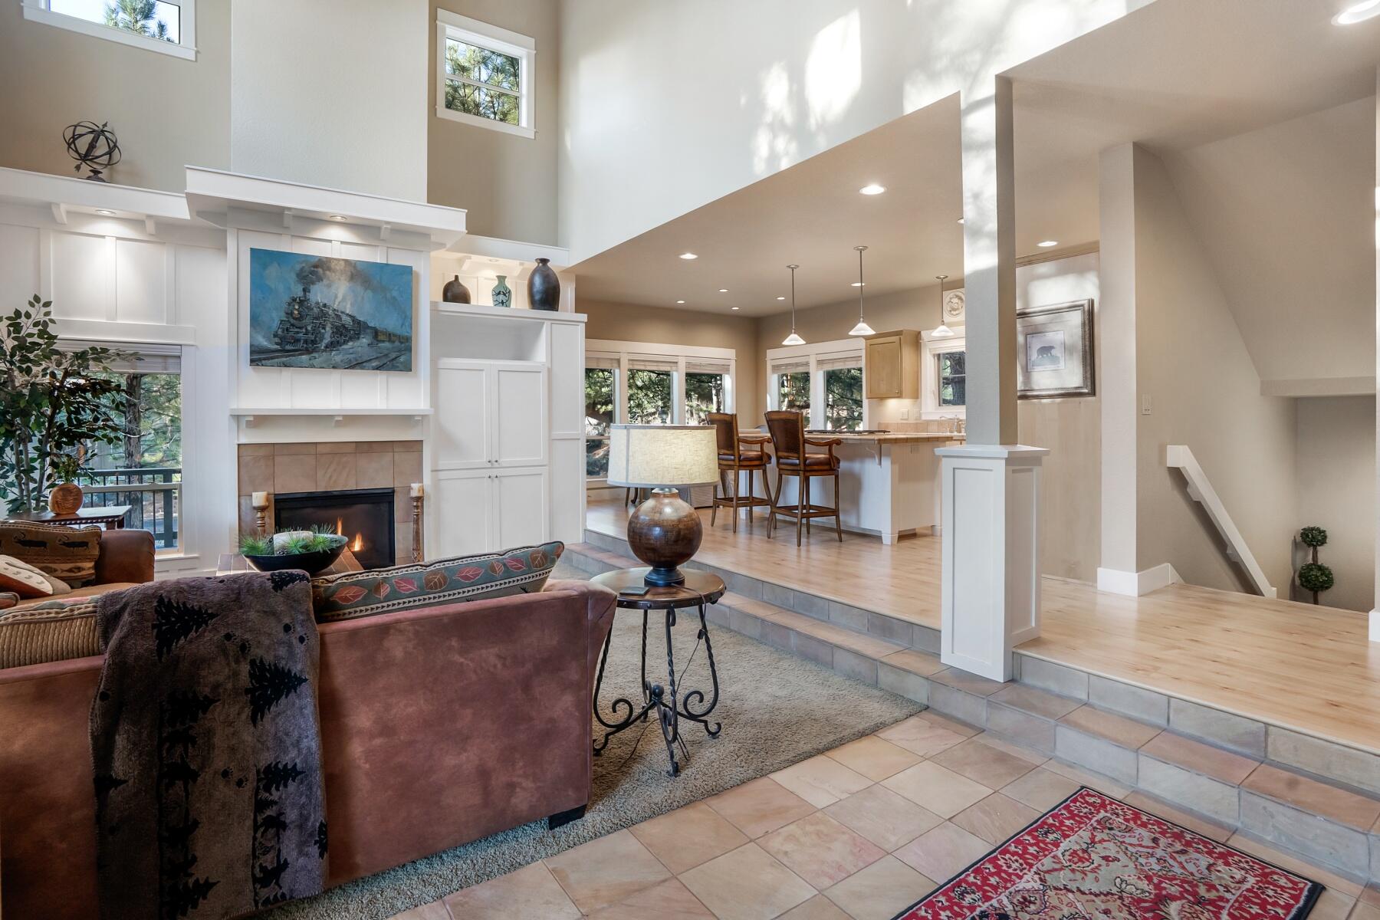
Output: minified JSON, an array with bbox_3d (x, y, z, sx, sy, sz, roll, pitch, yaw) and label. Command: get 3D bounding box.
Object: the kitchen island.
[{"bbox_3d":[1.496,0.213,6.254,1.020,0.945,1.960,-2,4,-32],"label":"kitchen island"}]

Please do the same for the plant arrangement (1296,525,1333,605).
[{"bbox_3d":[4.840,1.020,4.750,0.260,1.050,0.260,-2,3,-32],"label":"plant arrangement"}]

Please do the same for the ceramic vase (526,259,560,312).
[{"bbox_3d":[-1.435,-1.715,6.004,0.325,0.565,0.325,-2,4,-32],"label":"ceramic vase"}]

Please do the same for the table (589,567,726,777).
[{"bbox_3d":[-0.134,0.833,2.558,0.560,0.655,0.560,0,3,0],"label":"table"}]

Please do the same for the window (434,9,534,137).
[{"bbox_3d":[-2.125,-4.030,6.430,1.000,1.090,0.120,-2,3,-32],"label":"window"}]

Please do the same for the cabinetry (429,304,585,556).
[{"bbox_3d":[-1.842,-0.236,5.939,1.470,2.380,0.680,-2,4,-32],"label":"cabinetry"}]

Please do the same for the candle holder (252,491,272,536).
[{"bbox_3d":[-3.320,0.665,4.750,0.125,0.830,0.125,-2,3,-32],"label":"candle holder"}]

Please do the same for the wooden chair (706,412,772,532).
[{"bbox_3d":[0.525,0.110,6.149,0.530,1.165,0.510,-1,3,-26],"label":"wooden chair"}]

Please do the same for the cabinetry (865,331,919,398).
[{"bbox_3d":[2.490,-1.145,7.512,0.340,0.800,0.540,-2,4,-32],"label":"cabinetry"}]

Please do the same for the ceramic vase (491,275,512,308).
[{"bbox_3d":[-1.870,-1.655,6.100,0.195,0.345,0.195,-2,3,-32],"label":"ceramic vase"}]

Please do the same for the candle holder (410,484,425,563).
[{"bbox_3d":[-2.360,0.623,5.300,0.125,0.830,0.125,-2,3,-32],"label":"candle holder"}]

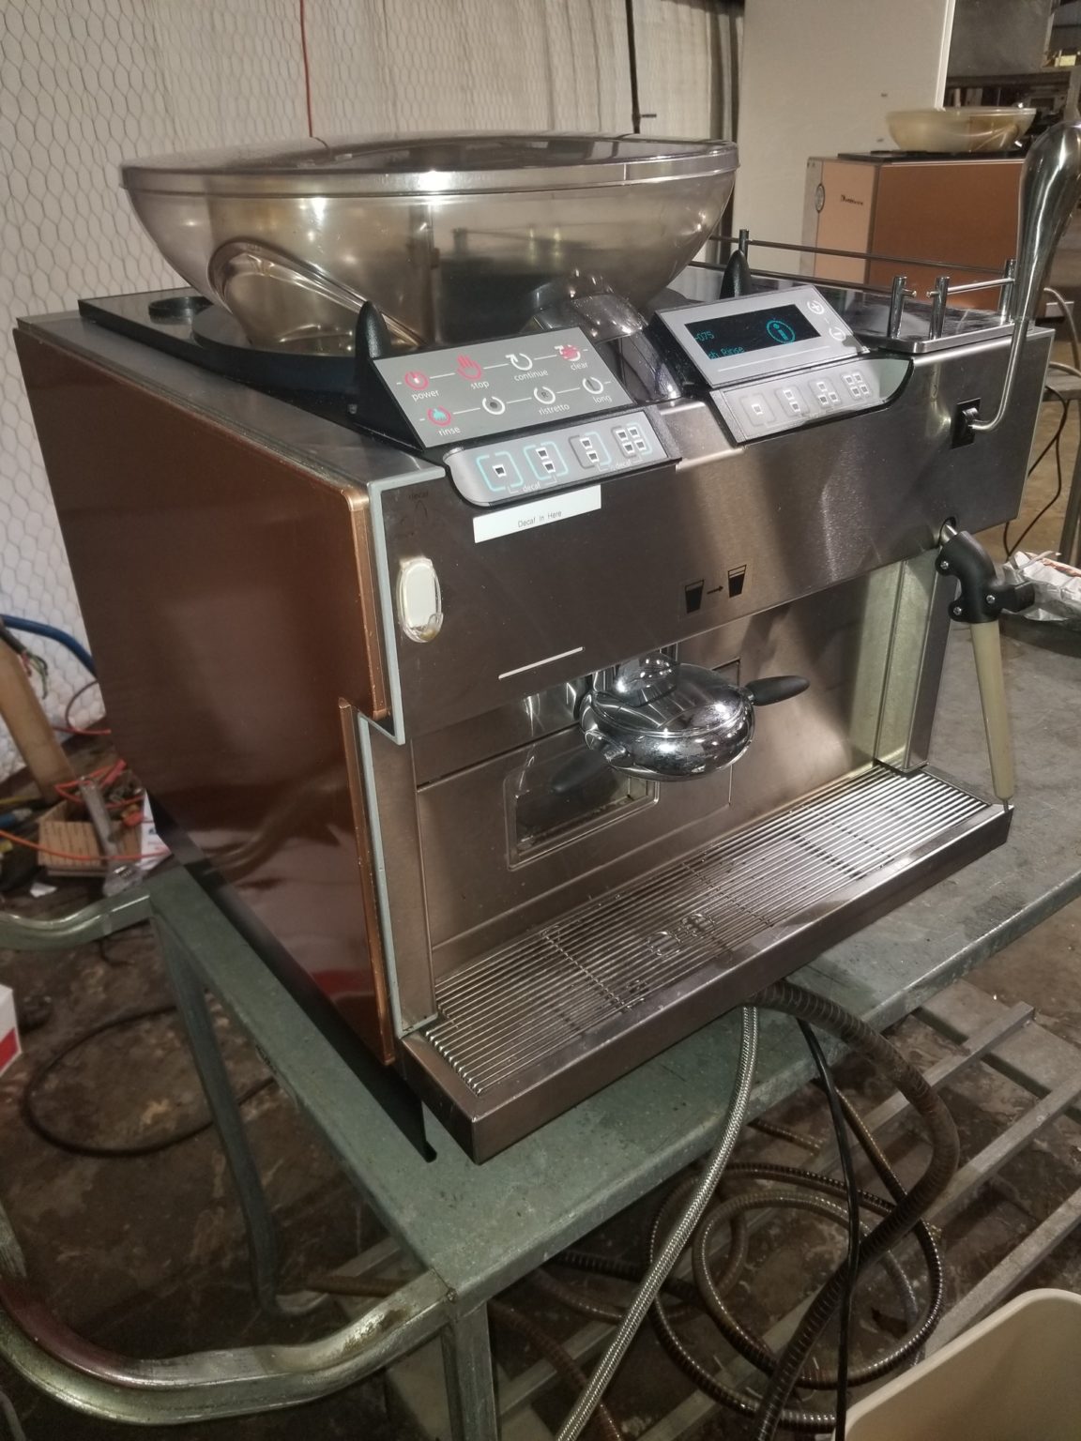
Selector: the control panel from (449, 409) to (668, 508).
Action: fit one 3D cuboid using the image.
[{"bbox_3d":[0.010,-0.128,0.530,0.123,0.028,0.008,-21,-9,-30],"label":"control panel"}]

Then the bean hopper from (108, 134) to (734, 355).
[{"bbox_3d":[-0.071,-0.354,0.775,0.416,0.106,0.416,-21,34,-30],"label":"bean hopper"}]

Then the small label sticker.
[{"bbox_3d":[0.000,-0.101,0.526,0.076,0.012,0.001,-21,34,-30],"label":"small label sticker"}]

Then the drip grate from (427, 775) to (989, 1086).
[{"bbox_3d":[0.132,0.125,0.777,0.482,0.008,0.091,-21,34,-30],"label":"drip grate"}]

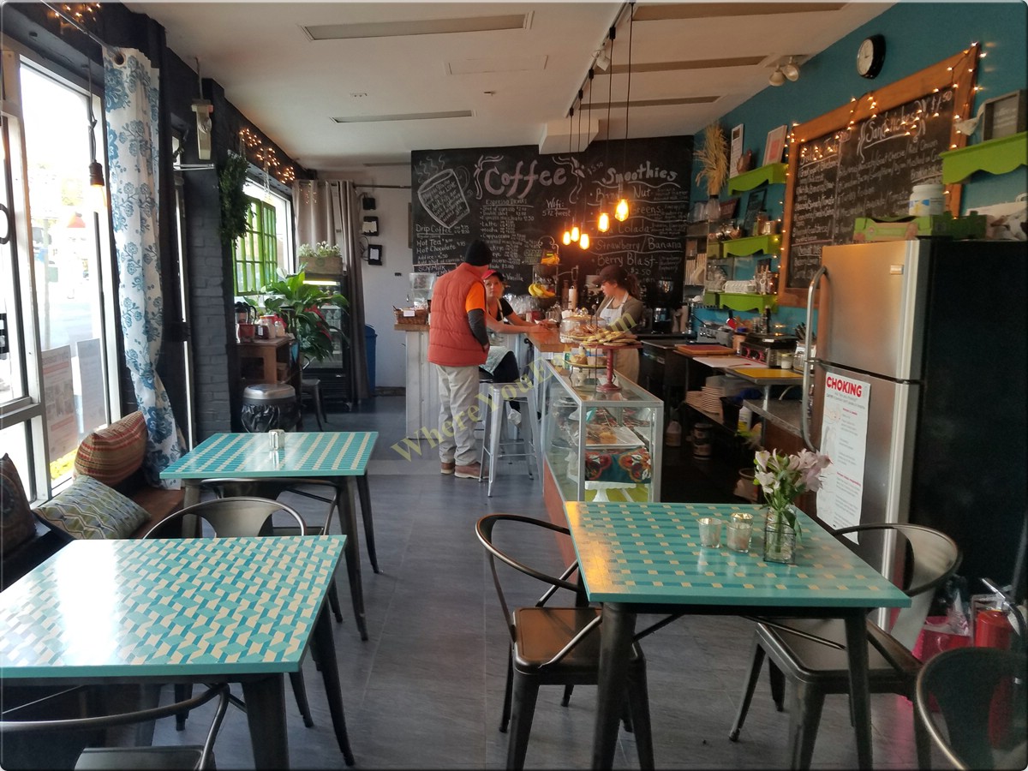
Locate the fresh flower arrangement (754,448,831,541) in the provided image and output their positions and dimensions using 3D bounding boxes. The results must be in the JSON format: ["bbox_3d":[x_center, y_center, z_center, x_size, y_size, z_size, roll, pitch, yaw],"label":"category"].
[{"bbox_3d":[0.784,0.335,2.185,0.205,0.290,0.190,1,8,0],"label":"fresh flower arrangement"}]

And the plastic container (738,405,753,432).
[{"bbox_3d":[1.633,0.233,5.450,0.100,0.200,0.100,0,8,-3],"label":"plastic container"}]

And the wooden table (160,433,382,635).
[{"bbox_3d":[-1.058,0.669,3.582,0.800,0.752,0.800,0,8,-6],"label":"wooden table"}]

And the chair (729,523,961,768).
[{"bbox_3d":[1.035,0.876,2.345,0.560,0.730,0.540,0,8,-4],"label":"chair"}]

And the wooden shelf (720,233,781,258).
[{"bbox_3d":[2.097,-1.229,6.894,0.140,0.150,1.120,0,8,-3],"label":"wooden shelf"}]

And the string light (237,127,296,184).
[{"bbox_3d":[-2.429,-2.275,7.815,0.120,0.280,2.600,0,8,-6],"label":"string light"}]

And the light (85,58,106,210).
[{"bbox_3d":[-1.722,-1.010,3.160,0.070,0.580,0.070,1,8,4],"label":"light"}]

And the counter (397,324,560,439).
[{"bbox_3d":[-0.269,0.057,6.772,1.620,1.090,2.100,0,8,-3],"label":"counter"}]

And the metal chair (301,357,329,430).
[{"bbox_3d":[-2.196,0.083,7.903,0.520,0.710,0.530,0,8,-7],"label":"metal chair"}]

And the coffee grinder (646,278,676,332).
[{"bbox_3d":[1.724,-0.907,8.907,0.270,0.610,0.360,1,8,7],"label":"coffee grinder"}]

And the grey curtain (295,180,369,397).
[{"bbox_3d":[-2.180,-1.096,9.350,0.920,2.620,0.200,0,8,-9],"label":"grey curtain"}]

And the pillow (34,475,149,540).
[{"bbox_3d":[-1.790,0.526,3.260,0.370,0.120,0.390,28,5,-8],"label":"pillow"}]

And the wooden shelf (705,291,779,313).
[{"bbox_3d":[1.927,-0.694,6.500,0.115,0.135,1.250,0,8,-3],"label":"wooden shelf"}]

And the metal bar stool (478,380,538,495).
[{"bbox_3d":[-0.011,0.379,5.690,0.430,0.765,0.430,-1,8,-14],"label":"metal bar stool"}]

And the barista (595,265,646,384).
[{"bbox_3d":[0.822,-0.106,6.044,0.500,1.650,0.380,8,10,39],"label":"barista"}]

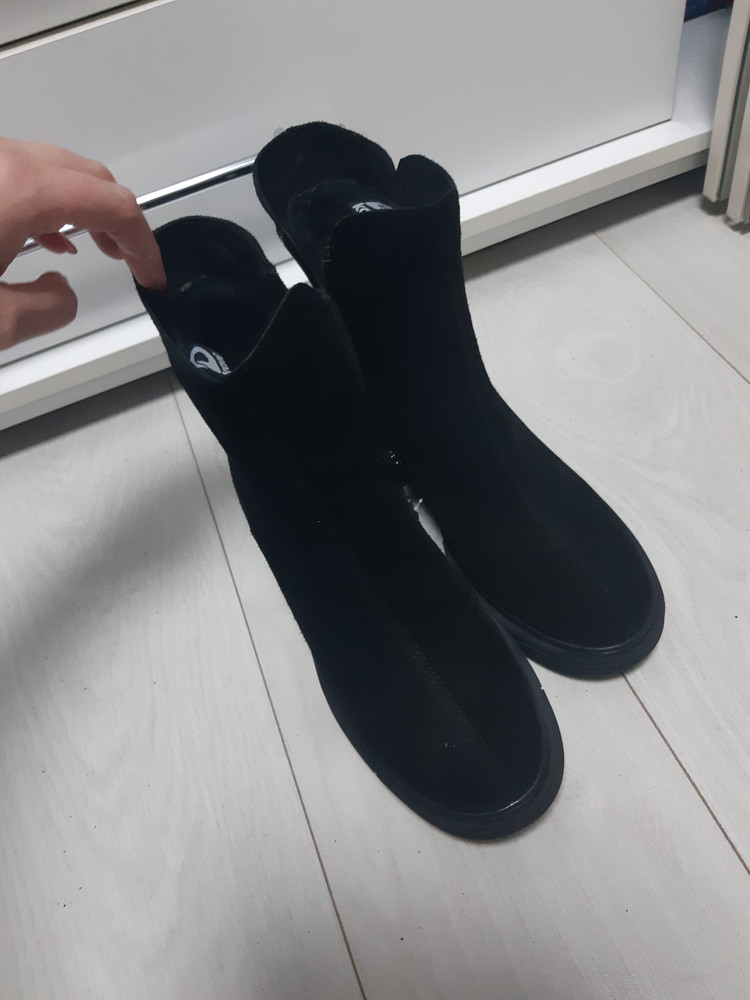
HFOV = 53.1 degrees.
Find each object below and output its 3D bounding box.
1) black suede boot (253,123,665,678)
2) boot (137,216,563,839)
[{"bbox_3d":[0.054,-0.058,0.426,0.103,0.212,0.288,-32,53,-11],"label":"black suede boot"},{"bbox_3d":[-0.014,0.013,0.389,0.105,0.212,0.288,-30,53,-10],"label":"boot"}]

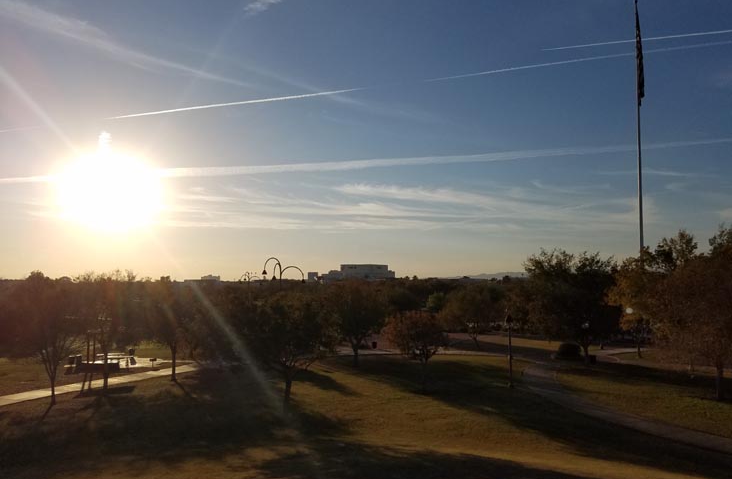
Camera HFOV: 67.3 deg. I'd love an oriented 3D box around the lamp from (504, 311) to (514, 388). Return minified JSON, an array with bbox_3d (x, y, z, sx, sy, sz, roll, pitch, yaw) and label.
[{"bbox_3d":[9.527,7.319,36.500,0.500,5.028,0.500,0,-5,0],"label":"lamp"}]

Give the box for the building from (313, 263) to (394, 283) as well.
[{"bbox_3d":[-13.808,38.900,558.856,84.031,29.000,45.000,0,-5,0],"label":"building"}]

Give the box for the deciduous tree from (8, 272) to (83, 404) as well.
[{"bbox_3d":[-19.820,6.060,34.000,4.576,8.189,4.576,0,-5,0],"label":"deciduous tree"}]

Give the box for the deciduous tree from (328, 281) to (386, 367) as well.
[{"bbox_3d":[-0.819,8.194,53.000,5.591,8.316,5.591,0,-5,0],"label":"deciduous tree"}]

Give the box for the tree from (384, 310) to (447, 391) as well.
[{"bbox_3d":[3.331,7.470,37.000,4.172,5.536,4.172,0,-5,0],"label":"tree"}]

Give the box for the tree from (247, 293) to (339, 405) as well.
[{"bbox_3d":[-4.404,6.443,32.500,5.320,6.760,5.202,0,-5,0],"label":"tree"}]

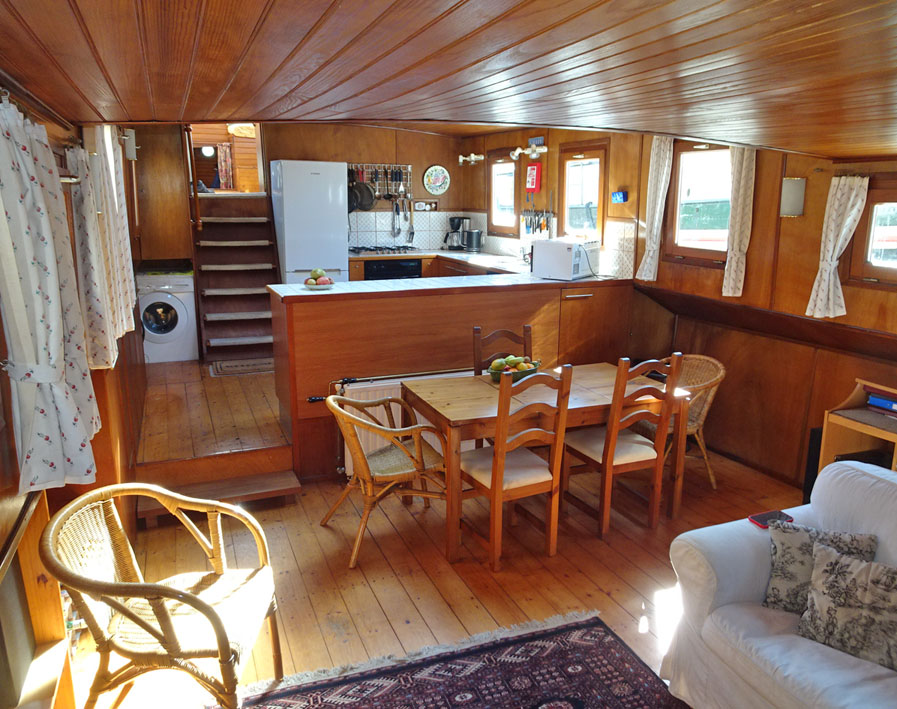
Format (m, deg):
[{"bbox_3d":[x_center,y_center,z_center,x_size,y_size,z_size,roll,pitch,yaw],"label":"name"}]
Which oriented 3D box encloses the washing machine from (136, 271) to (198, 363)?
[{"bbox_3d":[-2.692,-0.385,6.129,0.600,0.825,0.580,-5,14,-22],"label":"washing machine"}]

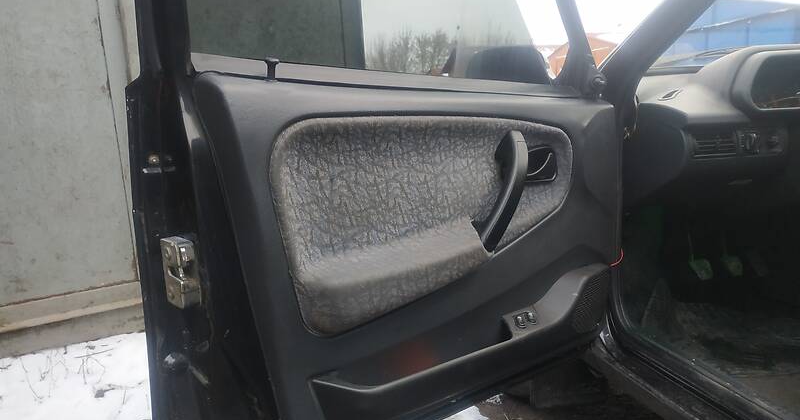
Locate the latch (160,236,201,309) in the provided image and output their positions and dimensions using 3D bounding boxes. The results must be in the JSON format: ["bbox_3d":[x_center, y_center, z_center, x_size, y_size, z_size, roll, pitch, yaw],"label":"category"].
[{"bbox_3d":[-0.309,0.088,0.780,0.025,0.089,0.057,-12,13,-42],"label":"latch"}]

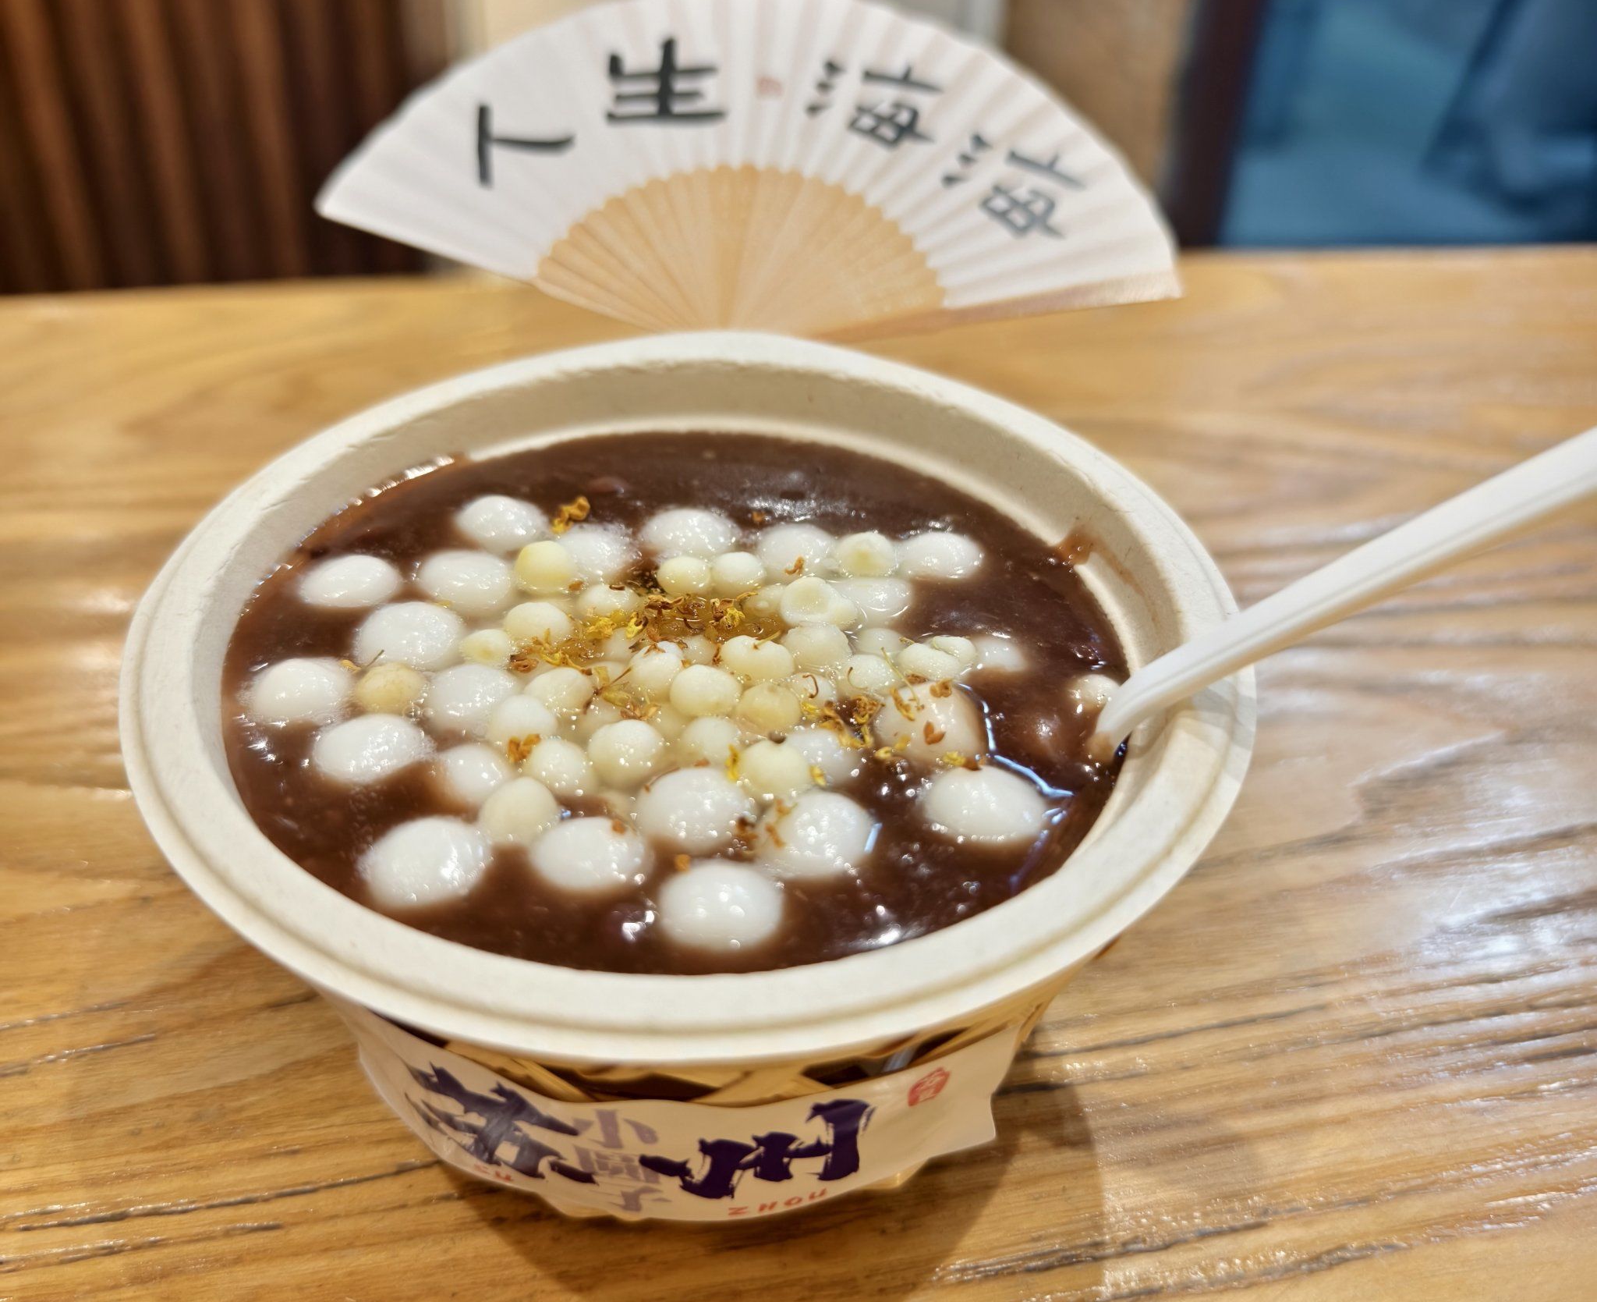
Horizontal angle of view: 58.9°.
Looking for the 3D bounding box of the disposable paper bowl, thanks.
[{"bbox_3d":[-0.016,0.020,0.237,0.166,0.077,0.166,1,38,-1],"label":"disposable paper bowl"}]

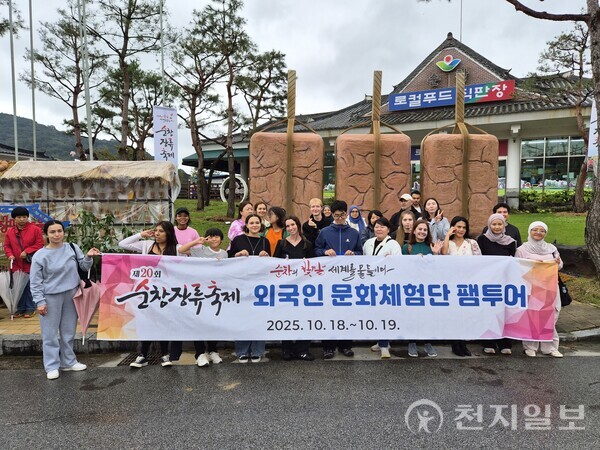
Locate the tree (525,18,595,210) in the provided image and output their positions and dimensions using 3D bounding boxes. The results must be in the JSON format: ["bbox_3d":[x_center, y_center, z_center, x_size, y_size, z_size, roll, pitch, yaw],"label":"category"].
[{"bbox_3d":[10.019,-4.065,15.275,2.900,7.172,2.800,0,4,0],"label":"tree"}]

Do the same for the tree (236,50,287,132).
[{"bbox_3d":[-1.669,-4.054,17.280,2.500,6.760,2.500,0,4,0],"label":"tree"}]

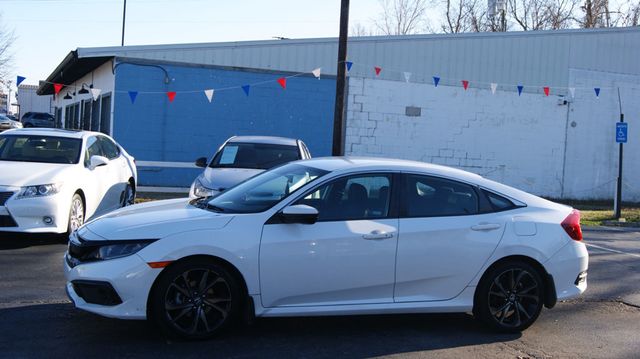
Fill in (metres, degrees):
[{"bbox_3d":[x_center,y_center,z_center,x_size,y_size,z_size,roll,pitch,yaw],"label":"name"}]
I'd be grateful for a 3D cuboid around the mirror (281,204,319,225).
[{"bbox_3d":[-0.153,0.272,5.934,0.200,0.145,0.240,2,3,-17],"label":"mirror"}]

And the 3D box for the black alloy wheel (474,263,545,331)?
[{"bbox_3d":[1.648,1.008,6.686,0.640,0.640,0.225,2,3,-17],"label":"black alloy wheel"}]

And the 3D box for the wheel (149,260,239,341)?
[{"bbox_3d":[-0.946,0.913,5.885,0.640,0.640,0.225,2,3,-17],"label":"wheel"}]

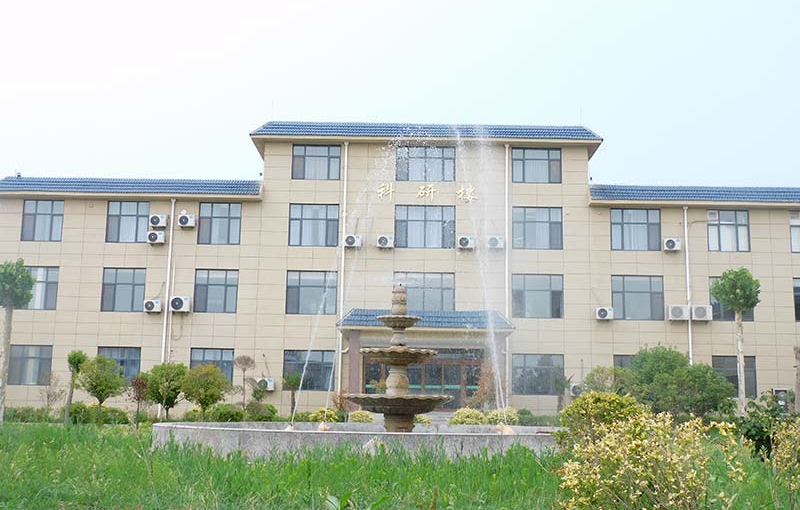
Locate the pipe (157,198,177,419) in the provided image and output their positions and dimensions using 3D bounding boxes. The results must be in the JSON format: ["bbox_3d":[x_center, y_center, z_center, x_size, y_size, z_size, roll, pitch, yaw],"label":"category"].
[{"bbox_3d":[-11.405,2.485,45.234,0.160,10.702,0.160,1,-9,1],"label":"pipe"}]

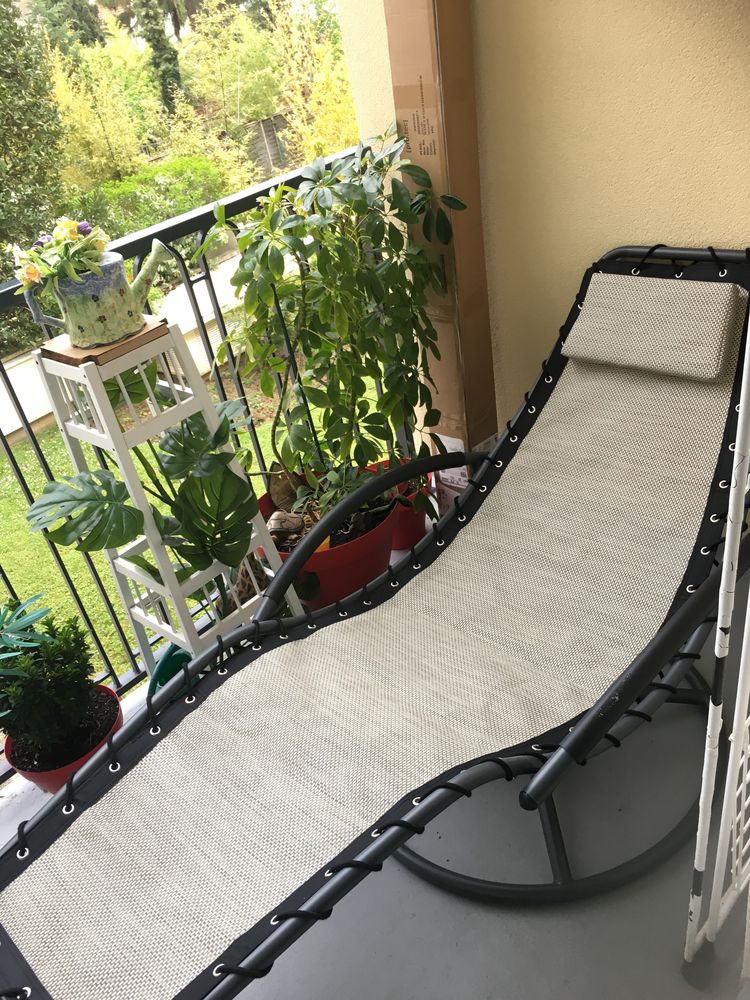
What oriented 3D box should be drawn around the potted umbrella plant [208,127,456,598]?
[{"bbox_3d":[-0.073,-0.252,2.074,0.527,1.088,0.697,18,43,39],"label":"potted umbrella plant"}]

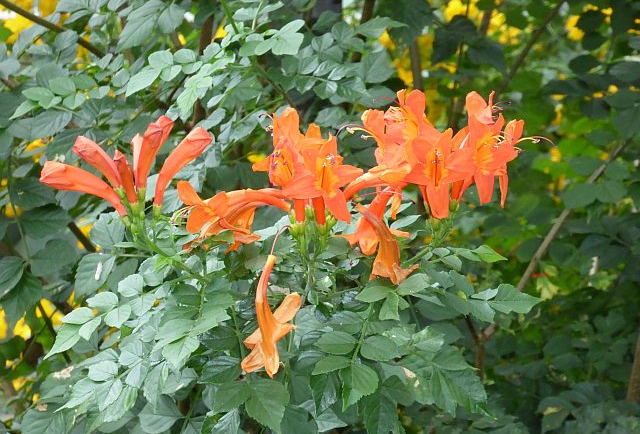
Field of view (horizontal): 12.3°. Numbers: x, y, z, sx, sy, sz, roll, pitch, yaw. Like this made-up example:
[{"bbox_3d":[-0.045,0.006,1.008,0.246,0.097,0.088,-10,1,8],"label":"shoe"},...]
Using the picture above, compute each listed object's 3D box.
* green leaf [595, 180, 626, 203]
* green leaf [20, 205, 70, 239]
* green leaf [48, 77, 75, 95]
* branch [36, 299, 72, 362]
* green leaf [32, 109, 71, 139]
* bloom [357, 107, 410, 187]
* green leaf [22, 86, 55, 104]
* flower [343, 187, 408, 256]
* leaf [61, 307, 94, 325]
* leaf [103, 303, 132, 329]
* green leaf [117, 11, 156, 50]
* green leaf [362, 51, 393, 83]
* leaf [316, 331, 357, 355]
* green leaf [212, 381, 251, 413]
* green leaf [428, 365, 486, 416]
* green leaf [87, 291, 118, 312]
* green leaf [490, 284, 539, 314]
[{"bbox_3d":[0.172,-0.015,1.750,0.020,0.014,0.004,27,-27,6],"label":"green leaf"},{"bbox_3d":[-0.169,0.003,1.820,0.035,0.025,0.007,6,-31,-3],"label":"green leaf"},{"bbox_3d":[-0.161,-0.082,1.850,0.020,0.006,0.015,6,53,12],"label":"green leaf"},{"bbox_3d":[-0.162,0.070,1.800,0.004,0.041,0.004,-27,0,0],"label":"branch"},{"bbox_3d":[-0.170,-0.059,1.861,0.031,0.006,0.017,-33,62,-13],"label":"green leaf"},{"bbox_3d":[0.036,-0.038,1.630,0.033,0.040,0.036,4,7,37],"label":"bloom"},{"bbox_3d":[-0.147,-0.064,1.550,0.017,0.004,0.014,7,40,-9],"label":"green leaf"},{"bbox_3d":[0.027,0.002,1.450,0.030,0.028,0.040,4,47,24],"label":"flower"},{"bbox_3d":[-0.127,0.053,1.550,0.018,0.007,0.010,-10,52,-8],"label":"leaf"},{"bbox_3d":[-0.108,0.053,1.580,0.019,0.005,0.014,-37,57,-19],"label":"leaf"},{"bbox_3d":[-0.108,-0.111,1.750,0.017,0.030,0.011,38,-15,20],"label":"green leaf"},{"bbox_3d":[0.031,-0.080,1.580,0.018,0.019,0.004,31,-20,8],"label":"green leaf"},{"bbox_3d":[0.009,0.072,1.690,0.025,0.016,0.005,-2,-33,2],"label":"leaf"},{"bbox_3d":[-0.051,0.103,1.700,0.027,0.005,0.018,-40,63,-16],"label":"green leaf"},{"bbox_3d":[0.075,0.094,1.610,0.041,0.009,0.025,39,58,11],"label":"green leaf"},{"bbox_3d":[-0.107,0.041,1.450,0.016,0.004,0.014,5,44,-9],"label":"green leaf"},{"bbox_3d":[0.109,0.046,1.660,0.031,0.021,0.006,9,-35,-1],"label":"green leaf"}]

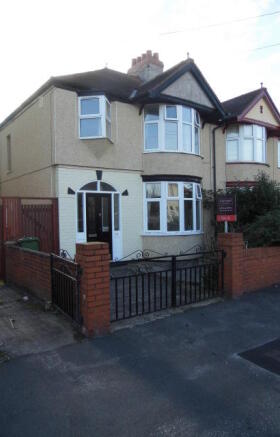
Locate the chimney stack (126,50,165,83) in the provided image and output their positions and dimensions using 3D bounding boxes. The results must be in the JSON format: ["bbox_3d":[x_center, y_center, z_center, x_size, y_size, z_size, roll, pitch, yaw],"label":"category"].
[{"bbox_3d":[0.299,-7.050,15.241,1.053,1.671,1.256,-2,1,-37],"label":"chimney stack"}]

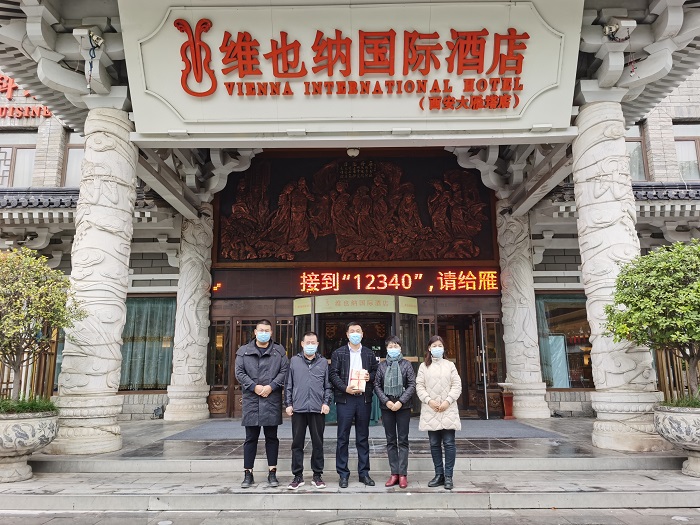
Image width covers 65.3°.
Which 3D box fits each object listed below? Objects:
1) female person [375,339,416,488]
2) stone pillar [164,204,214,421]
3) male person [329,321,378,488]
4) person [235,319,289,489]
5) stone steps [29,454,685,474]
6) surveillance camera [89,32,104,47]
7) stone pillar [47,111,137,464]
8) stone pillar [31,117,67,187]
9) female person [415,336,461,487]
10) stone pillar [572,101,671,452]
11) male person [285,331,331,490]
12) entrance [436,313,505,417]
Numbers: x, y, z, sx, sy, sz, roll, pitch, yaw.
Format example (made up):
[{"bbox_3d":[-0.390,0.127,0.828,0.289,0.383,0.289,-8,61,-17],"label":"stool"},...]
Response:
[{"bbox_3d":[0.509,1.641,6.136,0.458,1.618,0.360,-1,-10,2],"label":"female person"},{"bbox_3d":[-3.586,1.023,12.360,0.960,4.840,0.960,-1,-10,1],"label":"stone pillar"},{"bbox_3d":[0.044,1.567,6.167,0.538,1.783,0.400,-1,-10,0],"label":"male person"},{"bbox_3d":[-0.995,1.564,6.204,0.593,1.817,0.380,0,-10,-4],"label":"person"},{"bbox_3d":[0.044,2.533,6.907,8.300,0.147,0.360,-1,-10,1],"label":"stone steps"},{"bbox_3d":[-3.763,-3.309,8.121,0.250,0.140,0.140,30,1,22],"label":"surveillance camera"},{"bbox_3d":[-3.777,0.183,8.144,0.980,4.980,0.980,-1,-10,1],"label":"stone pillar"},{"bbox_3d":[-7.286,-2.642,13.327,0.560,1.900,0.300,-1,-10,1],"label":"stone pillar"},{"bbox_3d":[0.980,1.623,6.028,0.488,1.609,0.360,-1,-10,5],"label":"female person"},{"bbox_3d":[3.892,0.094,8.039,0.980,5.000,0.980,-1,-10,1],"label":"stone pillar"},{"bbox_3d":[-0.461,1.620,6.103,0.501,1.663,0.340,0,-10,-2],"label":"male person"},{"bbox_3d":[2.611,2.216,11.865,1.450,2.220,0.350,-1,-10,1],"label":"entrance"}]

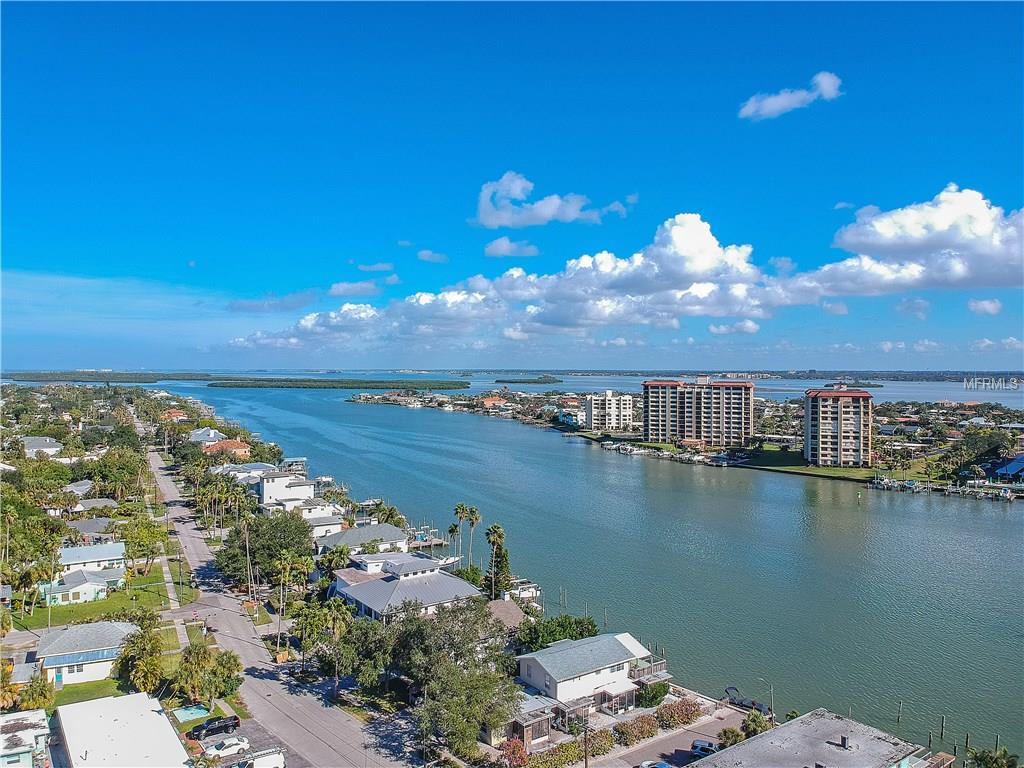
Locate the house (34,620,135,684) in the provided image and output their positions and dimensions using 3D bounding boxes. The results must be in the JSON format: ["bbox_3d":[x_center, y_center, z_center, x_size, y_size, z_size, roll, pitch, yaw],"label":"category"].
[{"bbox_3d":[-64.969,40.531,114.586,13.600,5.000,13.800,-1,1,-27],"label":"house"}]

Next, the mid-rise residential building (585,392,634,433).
[{"bbox_3d":[70.906,19.727,544.468,29.500,28.000,18.000,0,1,-10],"label":"mid-rise residential building"}]

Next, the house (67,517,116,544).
[{"bbox_3d":[-111.208,38.879,195.569,11.000,4.800,15.000,-1,1,-27],"label":"house"}]

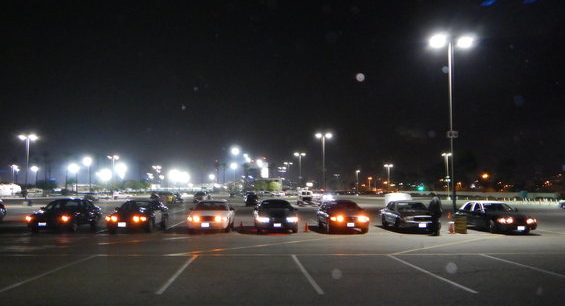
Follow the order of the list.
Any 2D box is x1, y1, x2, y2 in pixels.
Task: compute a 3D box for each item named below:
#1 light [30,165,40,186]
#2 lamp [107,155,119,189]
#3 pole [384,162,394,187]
[{"bbox_3d":[-119.263,14.133,220.030,2.600,15.000,0.900,0,-5,-4],"label":"light"},{"bbox_3d":[-60.599,8.722,163.204,3.200,15.500,0.800,0,-5,-4],"label":"lamp"},{"bbox_3d":[48.912,12.848,208.643,3.200,15.500,0.800,0,-5,-4],"label":"pole"}]

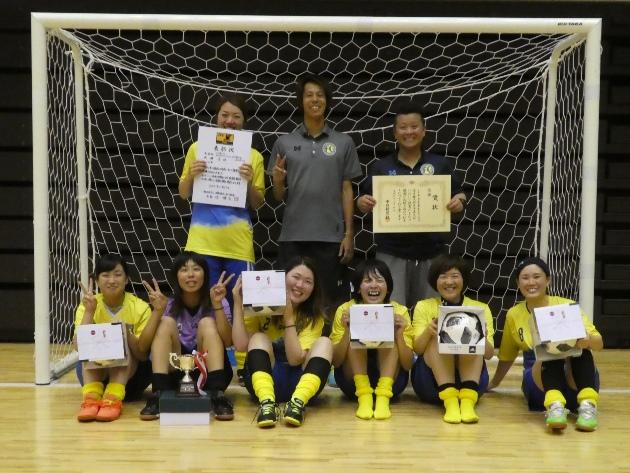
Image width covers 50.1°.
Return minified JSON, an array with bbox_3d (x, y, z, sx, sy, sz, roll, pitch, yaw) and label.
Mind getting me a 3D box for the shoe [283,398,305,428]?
[{"bbox_3d":[-0.078,0.826,3.258,0.099,0.110,0.260,11,-3,9],"label":"shoe"}]

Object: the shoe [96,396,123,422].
[{"bbox_3d":[-0.998,0.818,3.323,0.103,0.107,0.258,0,3,-7],"label":"shoe"}]

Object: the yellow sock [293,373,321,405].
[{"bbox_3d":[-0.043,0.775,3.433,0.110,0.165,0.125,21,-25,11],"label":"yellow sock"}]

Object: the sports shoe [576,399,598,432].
[{"bbox_3d":[1.327,0.849,3.285,0.100,0.105,0.260,2,4,21],"label":"sports shoe"}]

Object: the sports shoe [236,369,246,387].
[{"bbox_3d":[-0.393,0.799,3.912,0.100,0.100,0.250,0,3,-7],"label":"sports shoe"}]

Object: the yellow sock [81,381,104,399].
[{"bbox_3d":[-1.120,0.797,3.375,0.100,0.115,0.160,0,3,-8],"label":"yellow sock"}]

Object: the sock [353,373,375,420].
[{"bbox_3d":[0.245,0.801,3.418,0.100,0.170,0.240,1,3,2],"label":"sock"}]

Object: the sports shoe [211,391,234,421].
[{"bbox_3d":[-0.453,0.822,3.355,0.100,0.108,0.260,0,3,-9],"label":"sports shoe"}]

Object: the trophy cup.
[{"bbox_3d":[-0.603,0.658,3.236,0.160,0.203,0.107,1,3,0],"label":"trophy cup"}]

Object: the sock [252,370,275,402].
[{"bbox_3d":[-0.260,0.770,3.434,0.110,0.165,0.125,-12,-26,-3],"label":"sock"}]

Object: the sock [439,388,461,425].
[{"bbox_3d":[0.683,0.827,3.367,0.100,0.130,0.235,1,3,12],"label":"sock"}]

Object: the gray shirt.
[{"bbox_3d":[0.003,-0.319,3.906,0.545,0.690,0.270,1,3,0],"label":"gray shirt"}]

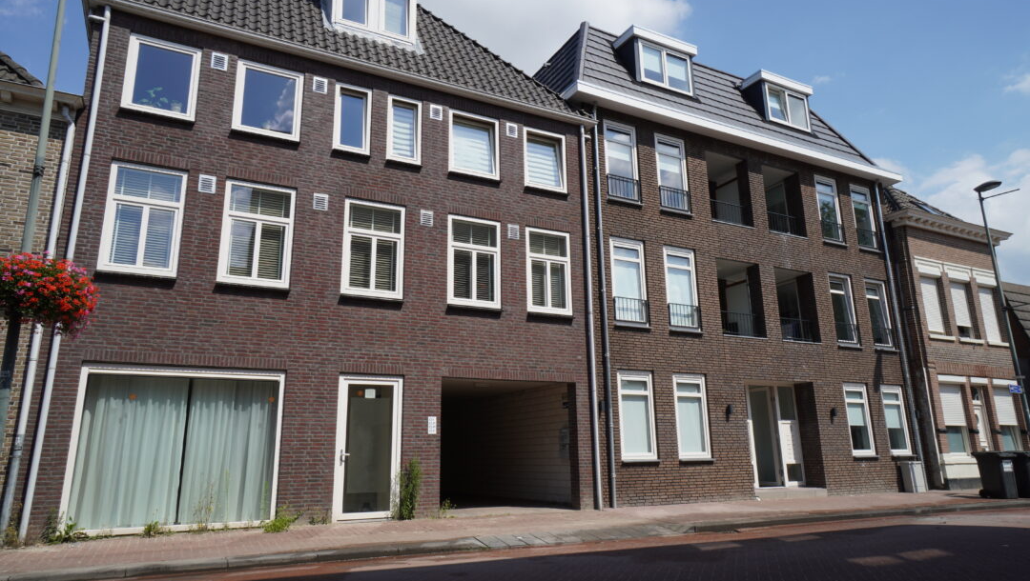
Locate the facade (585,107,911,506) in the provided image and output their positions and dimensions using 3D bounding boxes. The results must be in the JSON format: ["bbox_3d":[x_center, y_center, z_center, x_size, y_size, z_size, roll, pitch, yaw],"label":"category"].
[{"bbox_3d":[6.200,0.560,15.759,10.374,8.869,0.600,6,-16,-26],"label":"facade"}]

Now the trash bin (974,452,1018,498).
[{"bbox_3d":[11.743,4.470,15.239,0.580,1.070,0.730,4,-15,-16],"label":"trash bin"}]

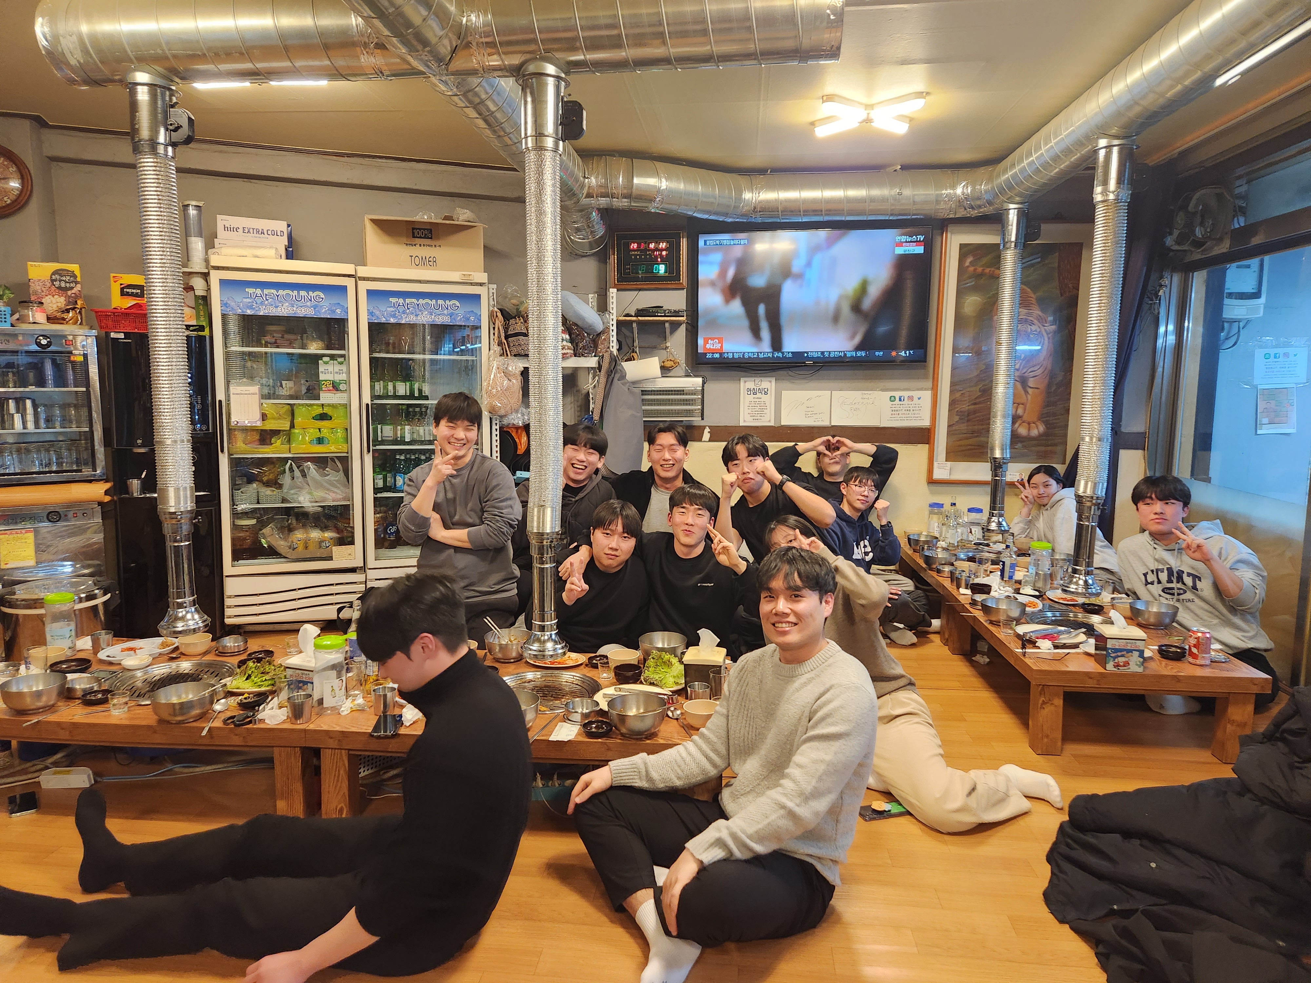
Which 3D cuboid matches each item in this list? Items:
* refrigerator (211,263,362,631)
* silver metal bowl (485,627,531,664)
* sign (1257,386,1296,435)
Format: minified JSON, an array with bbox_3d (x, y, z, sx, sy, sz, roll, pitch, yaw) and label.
[{"bbox_3d":[-1.935,-0.254,4.643,0.642,1.819,0.660,-2,7,-22],"label":"refrigerator"},{"bbox_3d":[-0.504,0.536,2.990,0.160,0.086,0.160,0,7,0],"label":"silver metal bowl"},{"bbox_3d":[3.758,-0.496,5.270,0.210,0.293,0.004,1,6,8],"label":"sign"}]

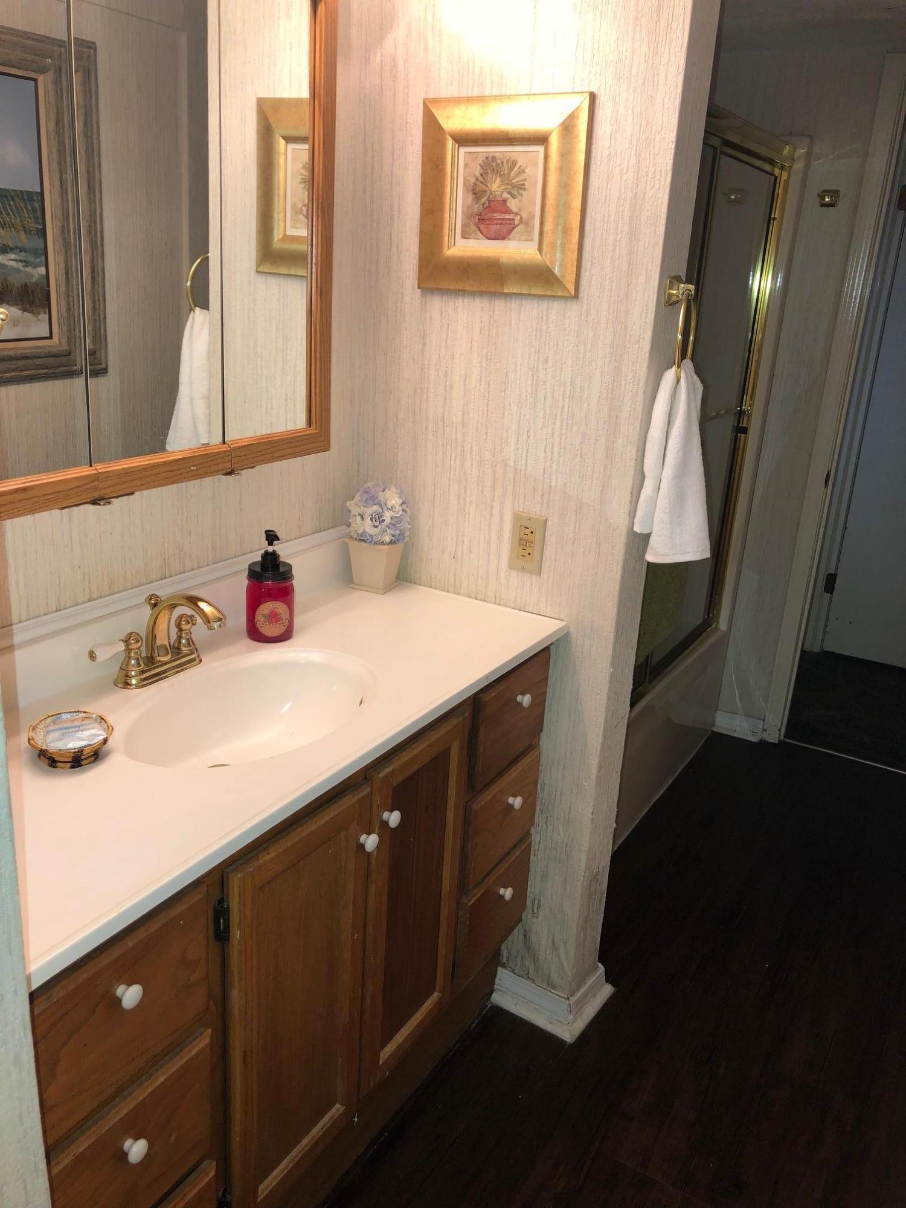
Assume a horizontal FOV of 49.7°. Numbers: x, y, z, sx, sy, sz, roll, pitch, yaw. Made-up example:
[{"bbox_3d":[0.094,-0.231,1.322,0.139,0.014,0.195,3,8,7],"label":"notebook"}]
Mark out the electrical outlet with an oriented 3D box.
[{"bbox_3d":[0.142,-0.114,1.857,0.070,0.115,0.009,14,22,28],"label":"electrical outlet"}]

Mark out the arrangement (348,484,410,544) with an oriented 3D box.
[{"bbox_3d":[-0.149,-0.179,1.946,0.125,0.127,0.125,3,20,-1],"label":"arrangement"}]

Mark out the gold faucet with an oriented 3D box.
[{"bbox_3d":[-0.426,0.058,1.472,0.174,0.147,0.209,14,22,28],"label":"gold faucet"}]

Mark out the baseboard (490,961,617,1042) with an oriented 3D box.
[{"bbox_3d":[0.225,0.854,2.219,0.200,0.090,0.207,14,22,28],"label":"baseboard"}]

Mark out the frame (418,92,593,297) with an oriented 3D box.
[{"bbox_3d":[0.079,-0.708,1.701,0.319,0.317,0.022,14,22,28],"label":"frame"}]

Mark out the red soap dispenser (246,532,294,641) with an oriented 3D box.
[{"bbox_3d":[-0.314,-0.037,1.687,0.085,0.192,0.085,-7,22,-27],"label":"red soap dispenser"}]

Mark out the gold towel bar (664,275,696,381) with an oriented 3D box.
[{"bbox_3d":[0.394,-0.476,1.693,0.056,0.177,0.138,14,22,28],"label":"gold towel bar"}]

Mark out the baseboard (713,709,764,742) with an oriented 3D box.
[{"bbox_3d":[1.029,0.437,3.533,0.174,0.083,0.020,14,22,28],"label":"baseboard"}]

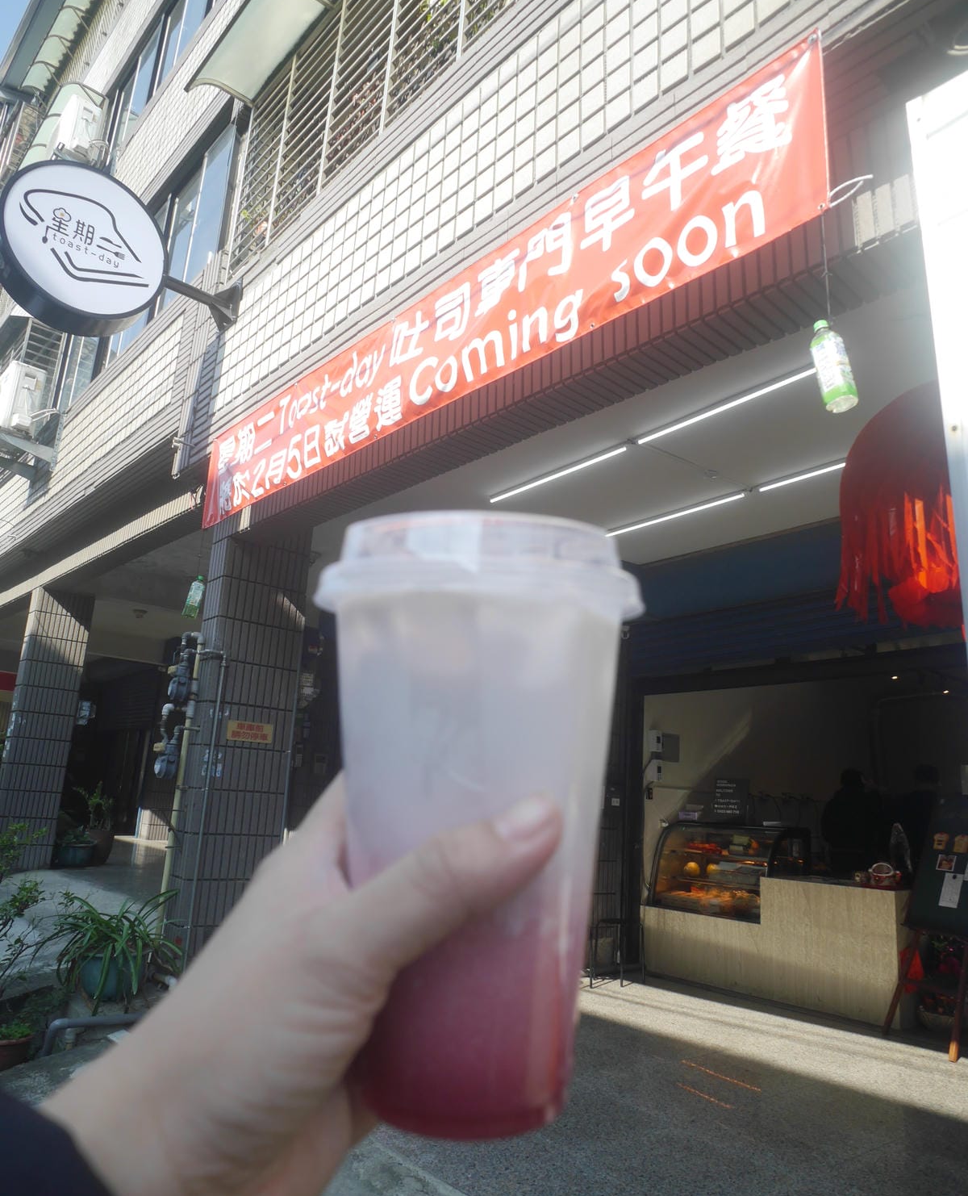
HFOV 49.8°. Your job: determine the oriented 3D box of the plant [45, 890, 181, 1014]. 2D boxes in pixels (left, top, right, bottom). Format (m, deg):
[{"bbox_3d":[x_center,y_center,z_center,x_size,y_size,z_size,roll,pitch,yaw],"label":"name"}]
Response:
[{"bbox_3d":[-1.812,1.695,5.101,0.640,0.480,0.600,8,-13,-17],"label":"plant"}]

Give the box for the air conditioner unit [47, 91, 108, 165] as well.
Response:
[{"bbox_3d":[-4.201,-4.597,10.665,0.290,0.570,0.790,13,-15,-34],"label":"air conditioner unit"}]

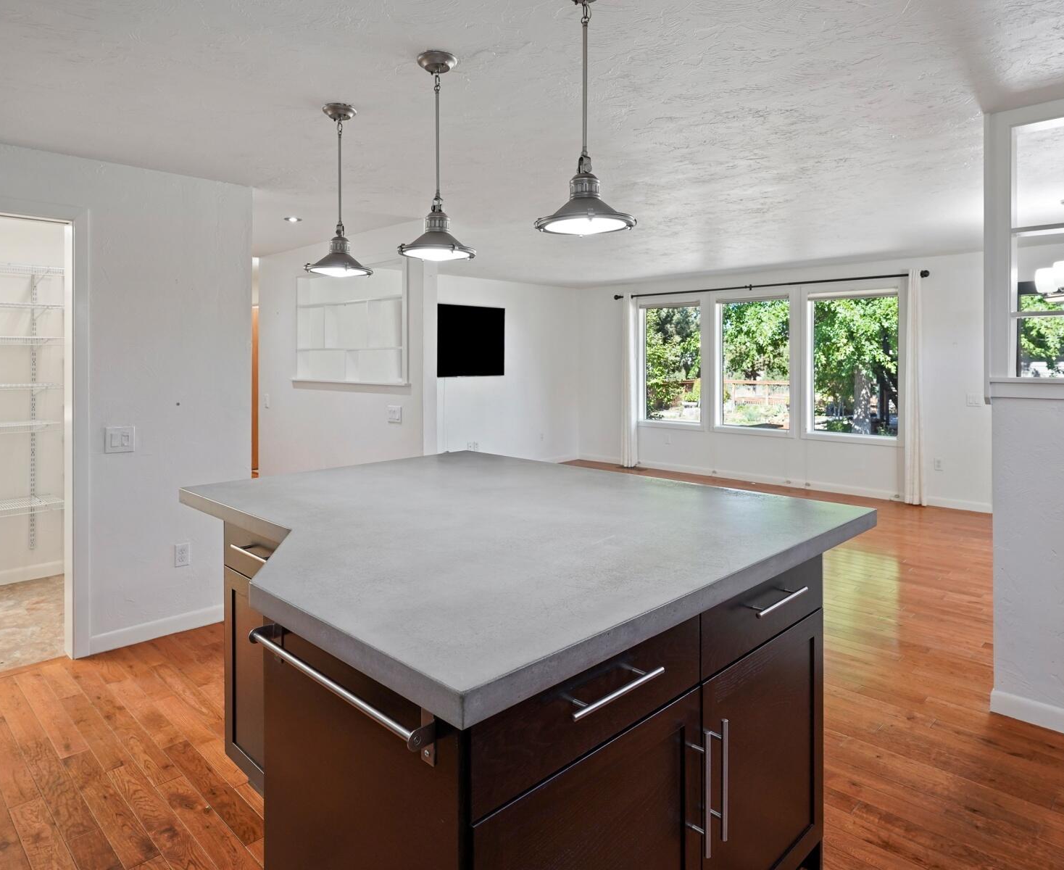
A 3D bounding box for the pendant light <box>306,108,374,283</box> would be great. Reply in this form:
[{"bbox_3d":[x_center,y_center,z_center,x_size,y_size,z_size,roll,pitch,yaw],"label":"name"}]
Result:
[{"bbox_3d":[-0.769,-0.977,2.460,0.270,0.665,0.270,0,6,0],"label":"pendant light"}]

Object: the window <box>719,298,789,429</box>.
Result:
[{"bbox_3d":[2.572,-0.826,7.130,0.820,1.500,0.100,5,8,40],"label":"window"}]

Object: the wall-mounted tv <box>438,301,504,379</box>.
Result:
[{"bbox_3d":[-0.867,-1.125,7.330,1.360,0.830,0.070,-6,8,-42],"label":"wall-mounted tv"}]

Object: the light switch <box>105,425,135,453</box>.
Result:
[{"bbox_3d":[-2.025,0.022,3.030,0.121,0.126,0.015,-5,8,-40],"label":"light switch"}]

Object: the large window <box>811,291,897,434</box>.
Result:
[{"bbox_3d":[3.447,-0.749,6.600,0.880,1.500,0.100,4,7,42],"label":"large window"}]

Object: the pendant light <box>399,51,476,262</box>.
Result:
[{"bbox_3d":[-0.319,-0.935,2.070,0.270,0.665,0.270,0,6,0],"label":"pendant light"}]

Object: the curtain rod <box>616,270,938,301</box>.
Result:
[{"bbox_3d":[2.490,-1.700,7.100,3.500,0.070,0.110,5,8,40],"label":"curtain rod"}]

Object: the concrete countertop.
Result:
[{"bbox_3d":[-0.218,0.243,2.160,1.666,0.056,2.069,-6,9,-44],"label":"concrete countertop"}]

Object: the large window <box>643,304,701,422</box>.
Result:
[{"bbox_3d":[1.759,-0.912,7.760,0.810,1.500,0.100,5,8,40],"label":"large window"}]

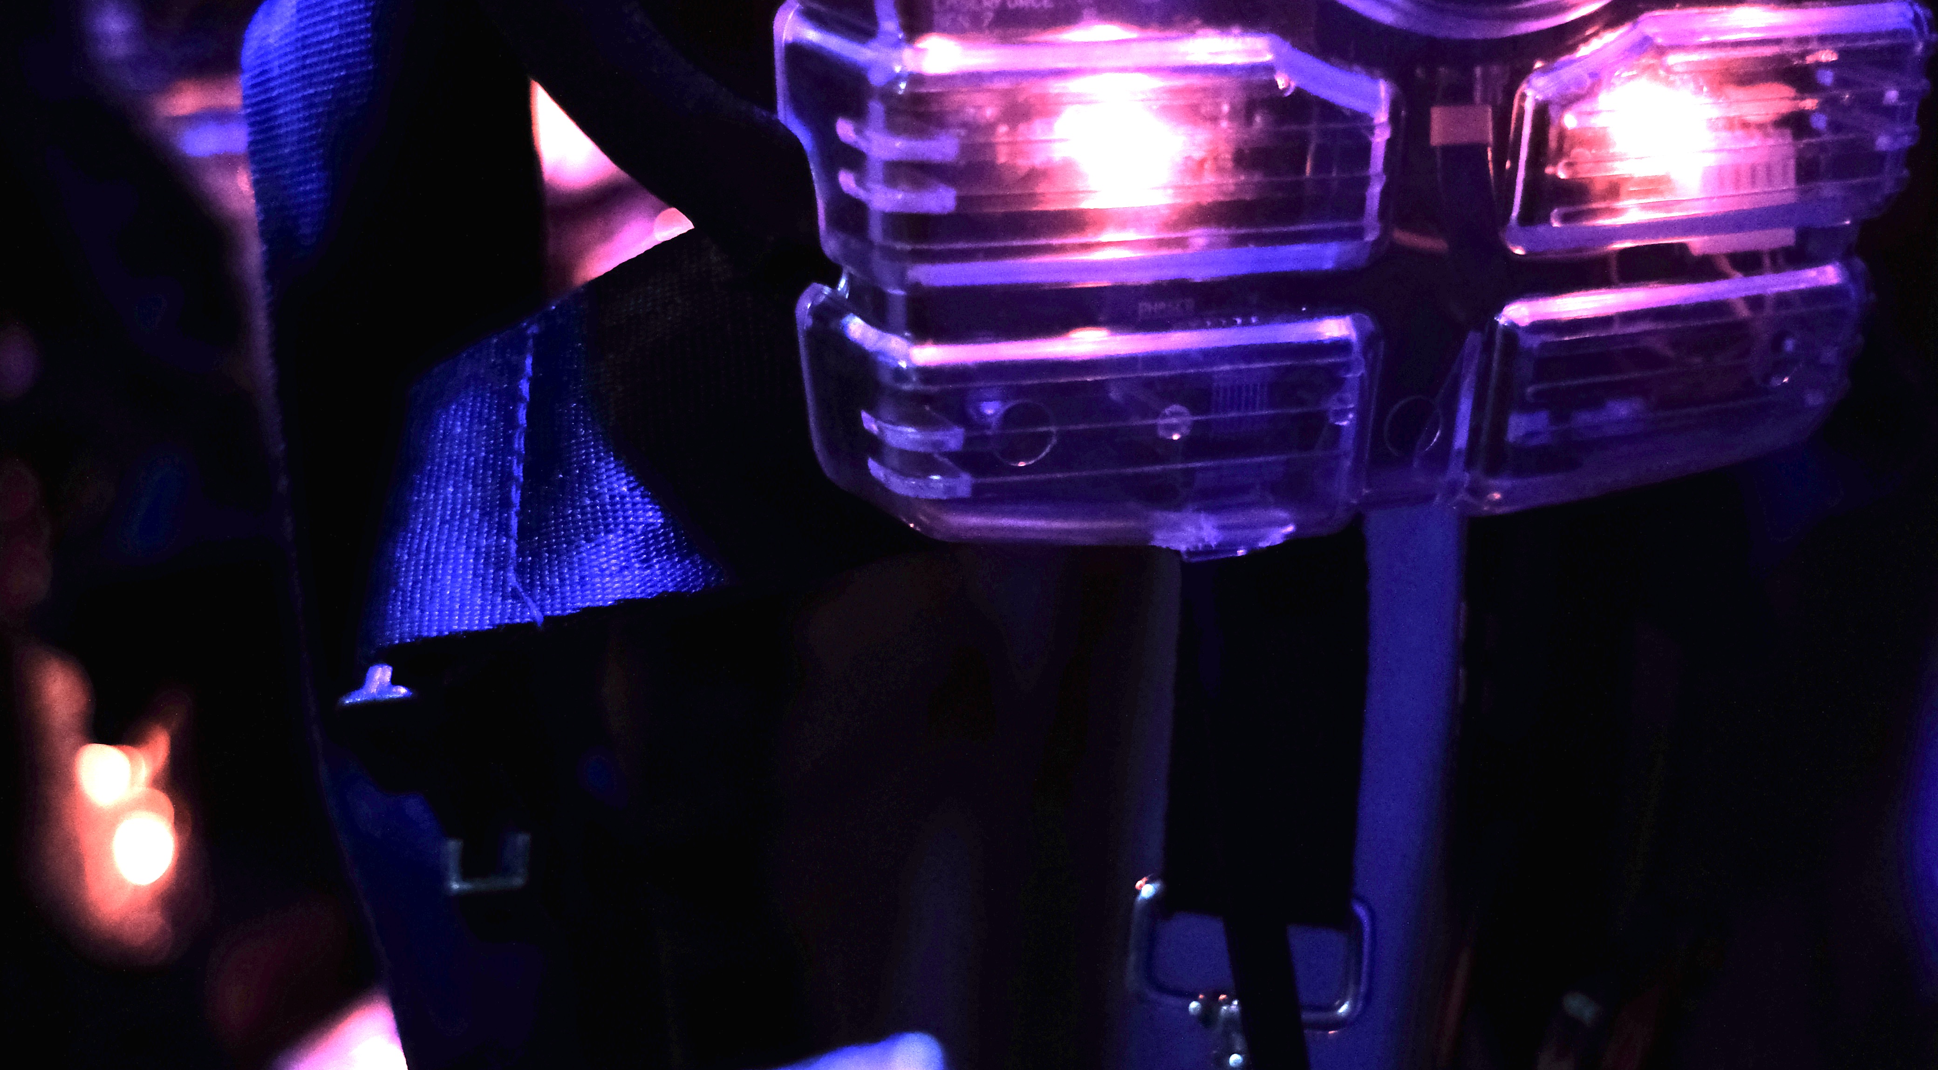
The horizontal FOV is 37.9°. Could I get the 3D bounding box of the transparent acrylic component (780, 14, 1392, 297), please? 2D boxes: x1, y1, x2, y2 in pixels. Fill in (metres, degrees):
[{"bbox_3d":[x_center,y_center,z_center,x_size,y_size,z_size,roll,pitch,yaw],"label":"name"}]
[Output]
[{"bbox_3d":[0.014,-0.050,0.351,0.067,0.029,0.035,-5,18,-15],"label":"transparent acrylic component"}]

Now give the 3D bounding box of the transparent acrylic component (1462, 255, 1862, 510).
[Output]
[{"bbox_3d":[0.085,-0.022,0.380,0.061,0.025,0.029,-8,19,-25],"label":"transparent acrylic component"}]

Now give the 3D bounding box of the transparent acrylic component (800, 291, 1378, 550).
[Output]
[{"bbox_3d":[0.014,-0.017,0.363,0.064,0.025,0.034,-5,18,-15],"label":"transparent acrylic component"}]

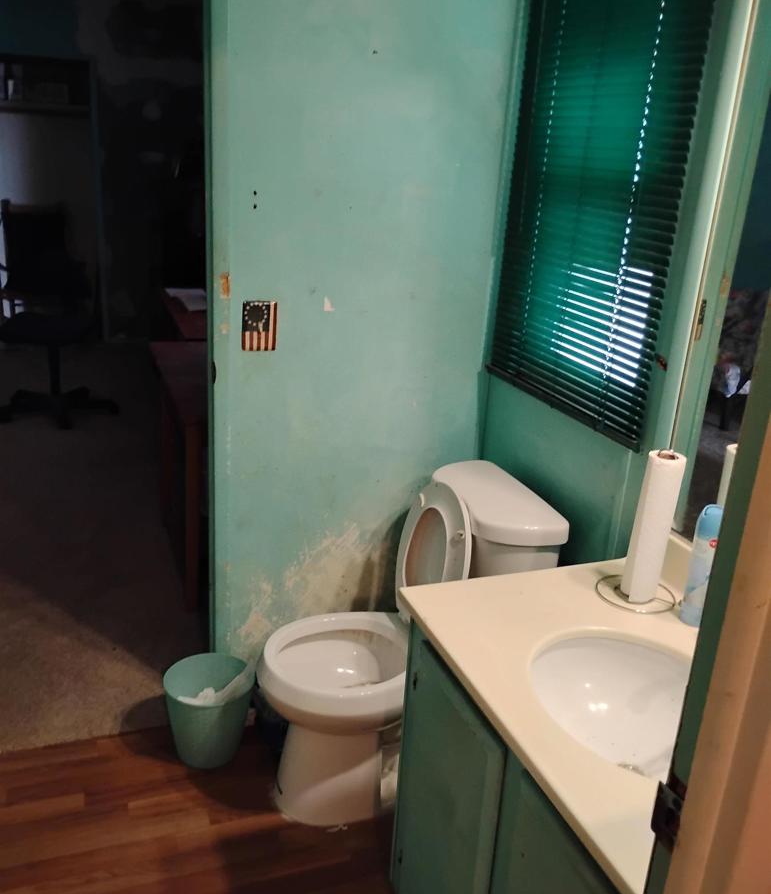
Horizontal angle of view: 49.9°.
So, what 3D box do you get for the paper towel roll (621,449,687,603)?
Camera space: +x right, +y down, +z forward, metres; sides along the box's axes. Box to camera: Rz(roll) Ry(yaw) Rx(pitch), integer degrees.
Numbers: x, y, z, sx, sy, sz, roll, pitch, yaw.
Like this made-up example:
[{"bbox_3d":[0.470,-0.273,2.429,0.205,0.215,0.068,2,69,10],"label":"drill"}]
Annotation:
[{"bbox_3d":[0.493,0.147,1.530,0.069,0.276,0.069,12,21,23],"label":"paper towel roll"}]

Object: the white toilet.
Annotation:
[{"bbox_3d":[0.019,0.480,2.088,0.681,0.772,0.401,-4,20,-20],"label":"white toilet"}]

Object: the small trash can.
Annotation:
[{"bbox_3d":[-0.466,0.705,2.184,0.229,0.227,0.229,-4,20,-20],"label":"small trash can"}]

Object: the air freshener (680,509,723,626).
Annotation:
[{"bbox_3d":[0.569,0.208,1.471,0.055,0.224,0.055,9,20,15],"label":"air freshener"}]

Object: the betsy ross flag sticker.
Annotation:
[{"bbox_3d":[-0.305,-0.292,2.017,0.081,0.122,0.008,-4,20,-20],"label":"betsy ross flag sticker"}]

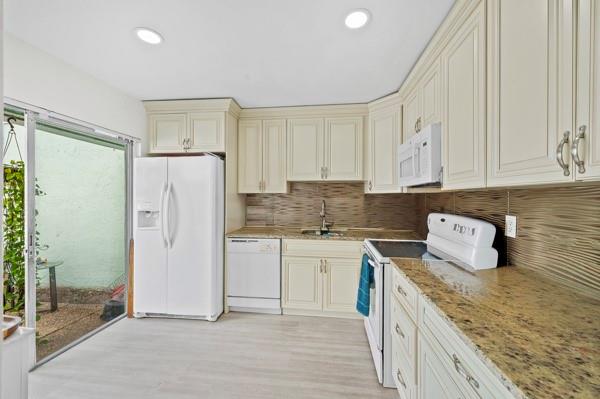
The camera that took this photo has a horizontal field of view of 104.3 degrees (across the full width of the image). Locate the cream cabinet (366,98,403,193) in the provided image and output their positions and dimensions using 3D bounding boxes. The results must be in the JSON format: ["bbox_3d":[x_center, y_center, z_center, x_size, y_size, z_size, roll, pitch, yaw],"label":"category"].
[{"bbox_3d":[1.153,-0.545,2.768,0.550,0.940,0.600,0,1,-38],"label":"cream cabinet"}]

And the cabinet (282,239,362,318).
[{"bbox_3d":[0.255,0.877,2.813,0.865,0.864,0.620,0,1,7],"label":"cabinet"}]

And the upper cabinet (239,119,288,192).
[{"bbox_3d":[-0.456,-0.545,3.073,0.636,0.920,0.324,0,1,7],"label":"upper cabinet"}]

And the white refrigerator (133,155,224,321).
[{"bbox_3d":[-1.333,0.417,2.879,0.888,1.770,0.790,0,1,7],"label":"white refrigerator"}]

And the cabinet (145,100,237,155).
[{"bbox_3d":[-1.255,-0.828,2.980,0.990,0.576,0.665,0,1,7],"label":"cabinet"}]

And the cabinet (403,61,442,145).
[{"bbox_3d":[1.219,-0.766,2.007,0.355,0.460,0.770,0,1,7],"label":"cabinet"}]

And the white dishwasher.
[{"bbox_3d":[-0.479,0.874,2.886,0.602,0.864,0.600,0,1,7],"label":"white dishwasher"}]

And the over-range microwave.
[{"bbox_3d":[1.181,-0.331,1.983,0.410,0.419,0.755,0,1,7],"label":"over-range microwave"}]

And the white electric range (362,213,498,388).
[{"bbox_3d":[0.954,0.725,1.959,0.735,1.192,0.760,0,1,7],"label":"white electric range"}]

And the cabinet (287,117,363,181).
[{"bbox_3d":[0.316,-0.618,2.980,0.918,0.767,0.324,0,1,7],"label":"cabinet"}]

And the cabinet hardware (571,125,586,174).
[{"bbox_3d":[0.864,-0.156,0.730,0.033,0.152,0.017,0,1,7],"label":"cabinet hardware"}]

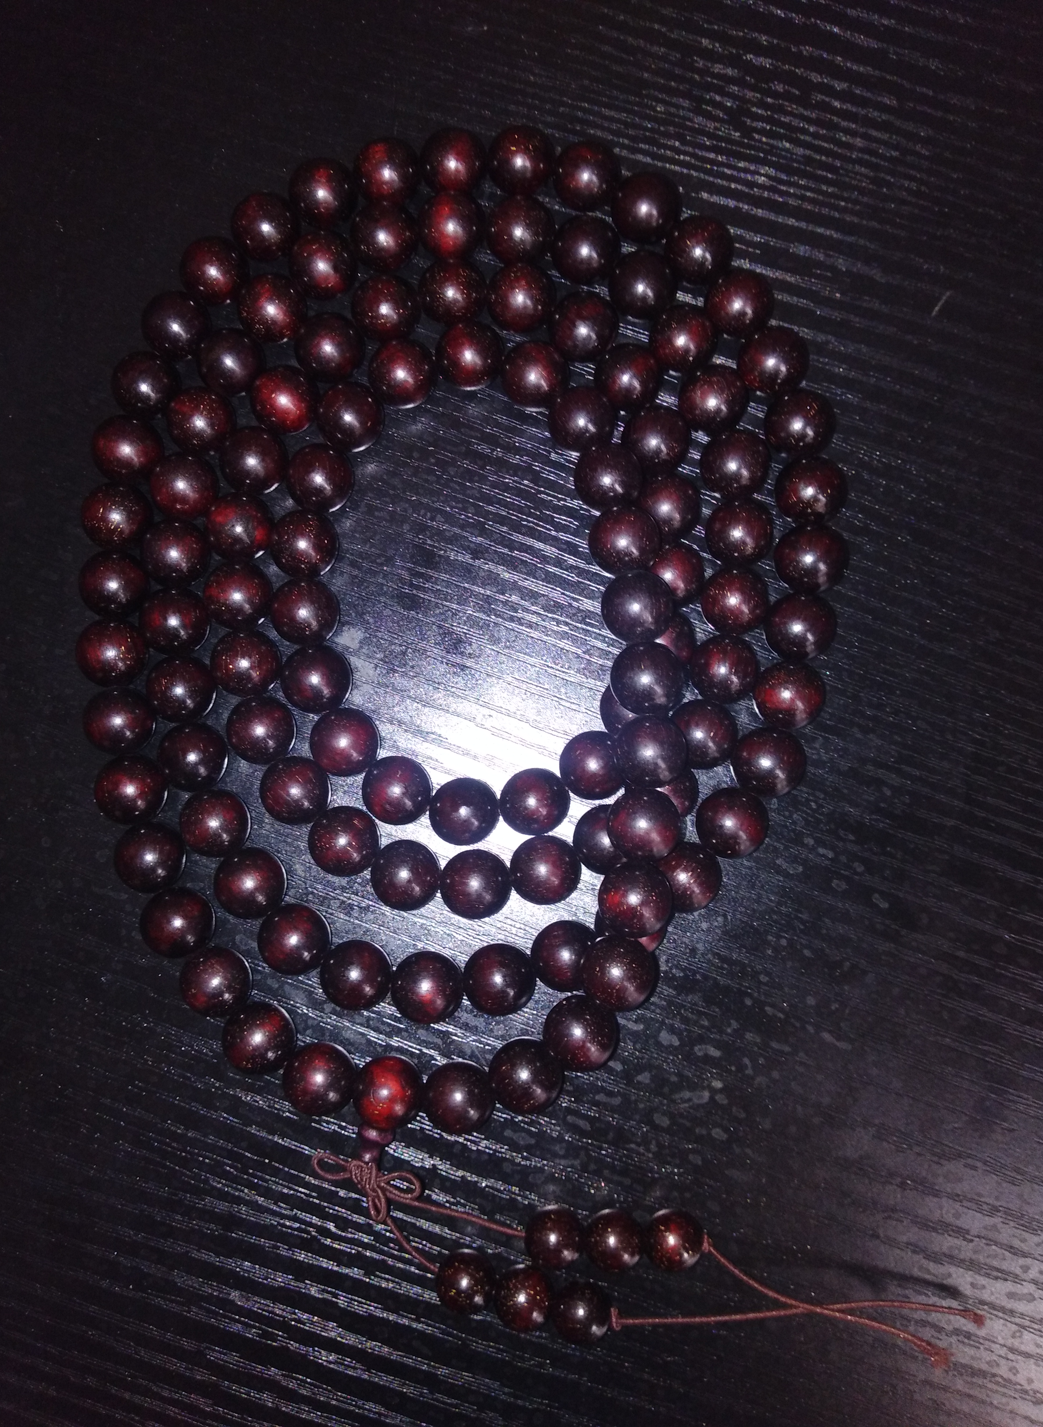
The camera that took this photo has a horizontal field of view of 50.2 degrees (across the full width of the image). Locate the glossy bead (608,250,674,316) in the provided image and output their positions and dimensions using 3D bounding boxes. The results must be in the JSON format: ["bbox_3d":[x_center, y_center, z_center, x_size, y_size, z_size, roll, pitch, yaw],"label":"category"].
[{"bbox_3d":[0.027,-0.096,0.248,0.015,0.015,0.015,0,86,1],"label":"glossy bead"}]

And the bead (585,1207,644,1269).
[{"bbox_3d":[0.015,0.082,0.173,0.009,0.009,0.009,0,87,1],"label":"bead"}]

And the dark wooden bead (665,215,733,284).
[{"bbox_3d":[0.040,-0.104,0.249,0.015,0.015,0.015,0,86,1],"label":"dark wooden bead"}]

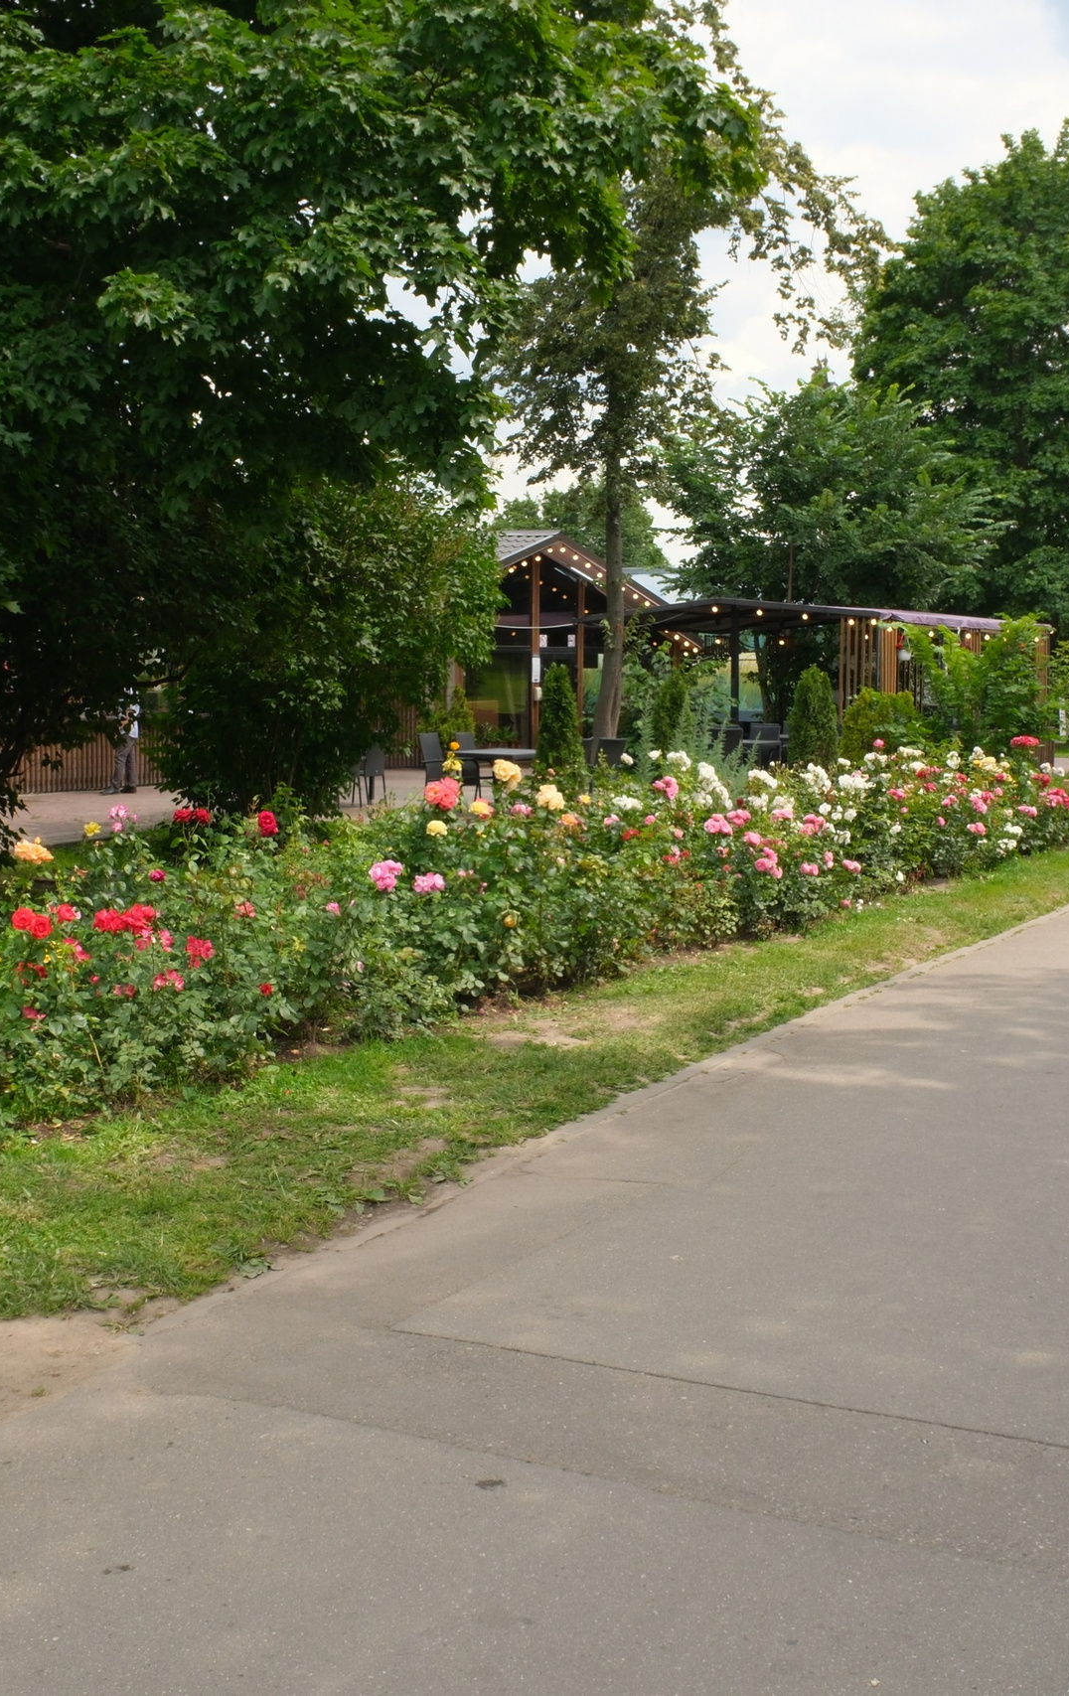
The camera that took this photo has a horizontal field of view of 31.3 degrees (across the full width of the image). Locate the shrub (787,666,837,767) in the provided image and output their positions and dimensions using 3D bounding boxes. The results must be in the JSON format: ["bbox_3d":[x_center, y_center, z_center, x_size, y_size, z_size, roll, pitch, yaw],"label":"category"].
[{"bbox_3d":[3.749,-1.456,25.800,0.680,1.850,0.680,2,5,28],"label":"shrub"}]

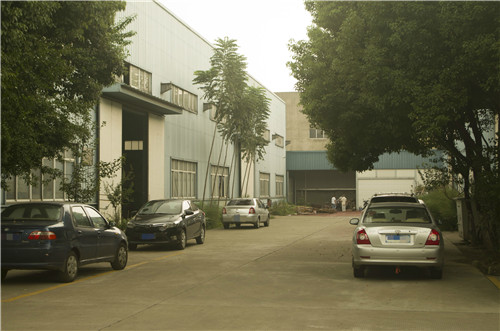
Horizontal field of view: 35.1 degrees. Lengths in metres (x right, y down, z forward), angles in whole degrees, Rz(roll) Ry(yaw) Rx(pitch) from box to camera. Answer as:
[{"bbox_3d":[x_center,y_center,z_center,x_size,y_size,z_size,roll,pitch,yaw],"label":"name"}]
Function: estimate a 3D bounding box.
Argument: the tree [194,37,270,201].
[{"bbox_3d":[-1.004,-1.912,45.294,4.400,10.500,4.600,0,-2,11],"label":"tree"}]

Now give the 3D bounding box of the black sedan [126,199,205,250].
[{"bbox_3d":[-2.555,1.831,24.967,1.720,1.475,4.420,0,-2,10],"label":"black sedan"}]

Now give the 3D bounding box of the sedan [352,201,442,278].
[{"bbox_3d":[3.159,1.528,16.786,1.760,1.460,4.500,0,-2,11],"label":"sedan"}]

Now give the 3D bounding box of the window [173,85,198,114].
[{"bbox_3d":[-3.434,-3.508,41.994,0.150,1.080,5.220,0,-2,11],"label":"window"}]

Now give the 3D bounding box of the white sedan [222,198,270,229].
[{"bbox_3d":[-0.121,2.401,39.641,1.700,1.450,4.280,0,-2,12],"label":"white sedan"}]

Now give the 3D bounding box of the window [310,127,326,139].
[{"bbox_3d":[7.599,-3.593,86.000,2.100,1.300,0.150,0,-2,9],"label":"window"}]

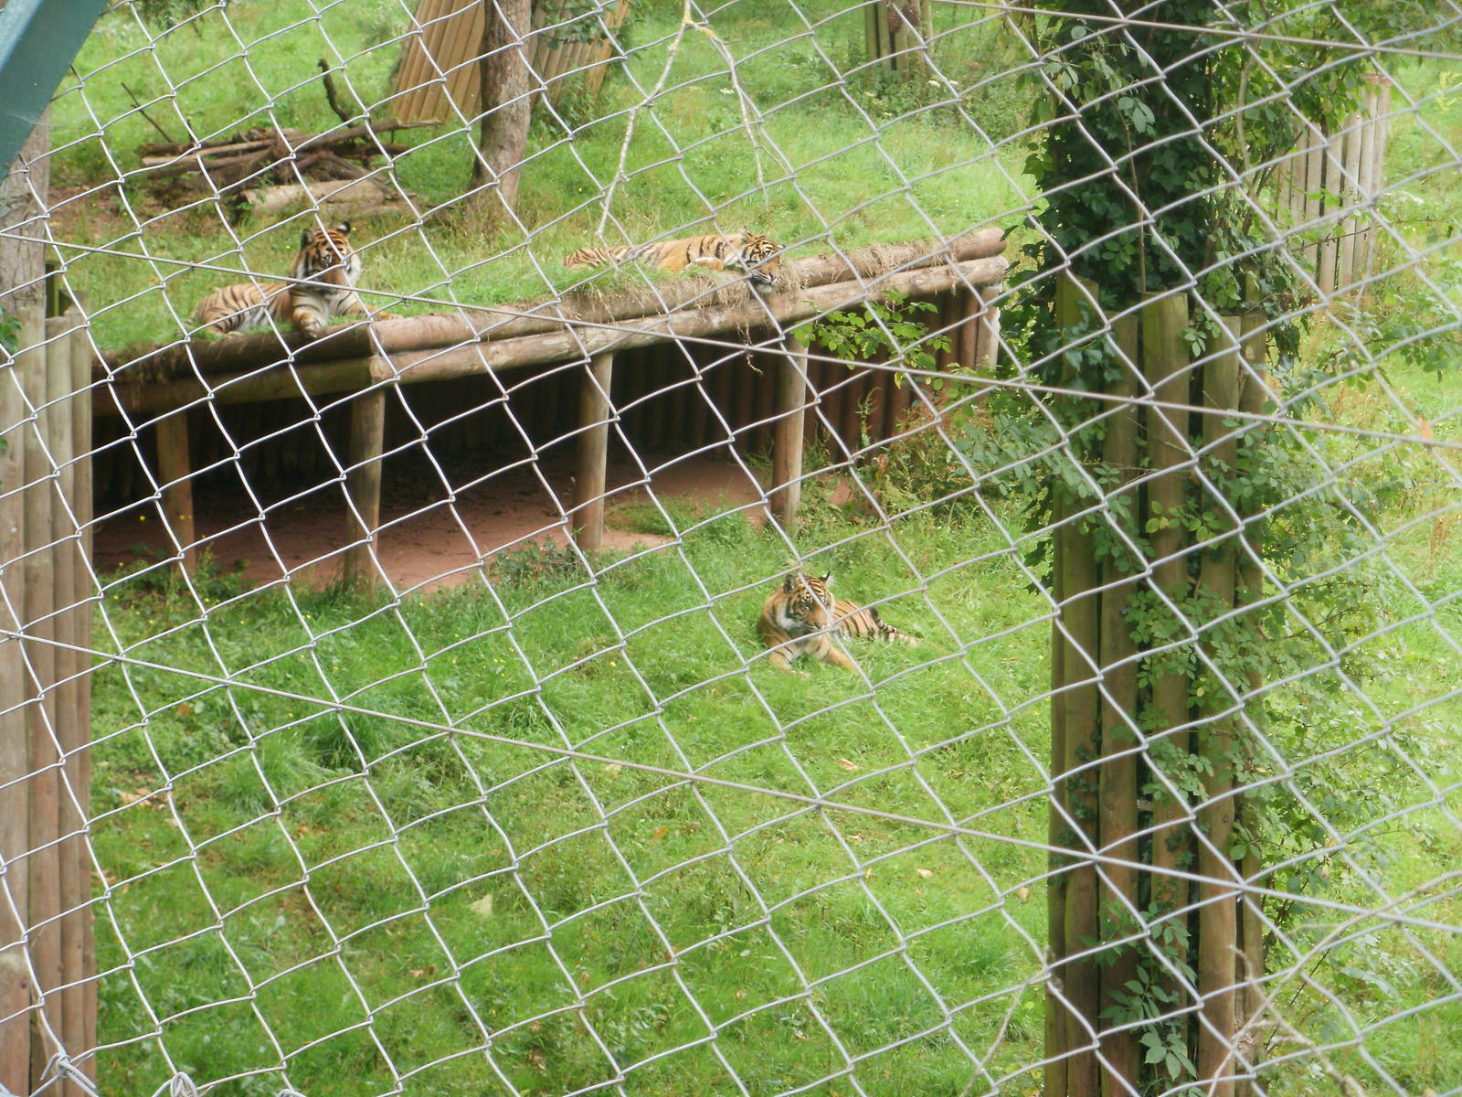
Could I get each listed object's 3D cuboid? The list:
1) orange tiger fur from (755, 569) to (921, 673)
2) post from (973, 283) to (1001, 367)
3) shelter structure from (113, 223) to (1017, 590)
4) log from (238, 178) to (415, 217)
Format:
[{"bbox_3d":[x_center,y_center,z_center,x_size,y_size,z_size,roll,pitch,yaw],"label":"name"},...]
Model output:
[{"bbox_3d":[0.589,0.428,23.800,0.600,0.560,1.250,9,17,29],"label":"orange tiger fur"},{"bbox_3d":[1.650,-1.123,27.355,0.170,1.200,0.170,-8,17,-29],"label":"post"},{"bbox_3d":[-1.744,-1.044,26.237,6.300,1.610,3.000,-8,18,-31],"label":"shelter structure"},{"bbox_3d":[-2.769,-2.379,28.800,1.220,0.250,0.300,-3,16,-14],"label":"log"}]

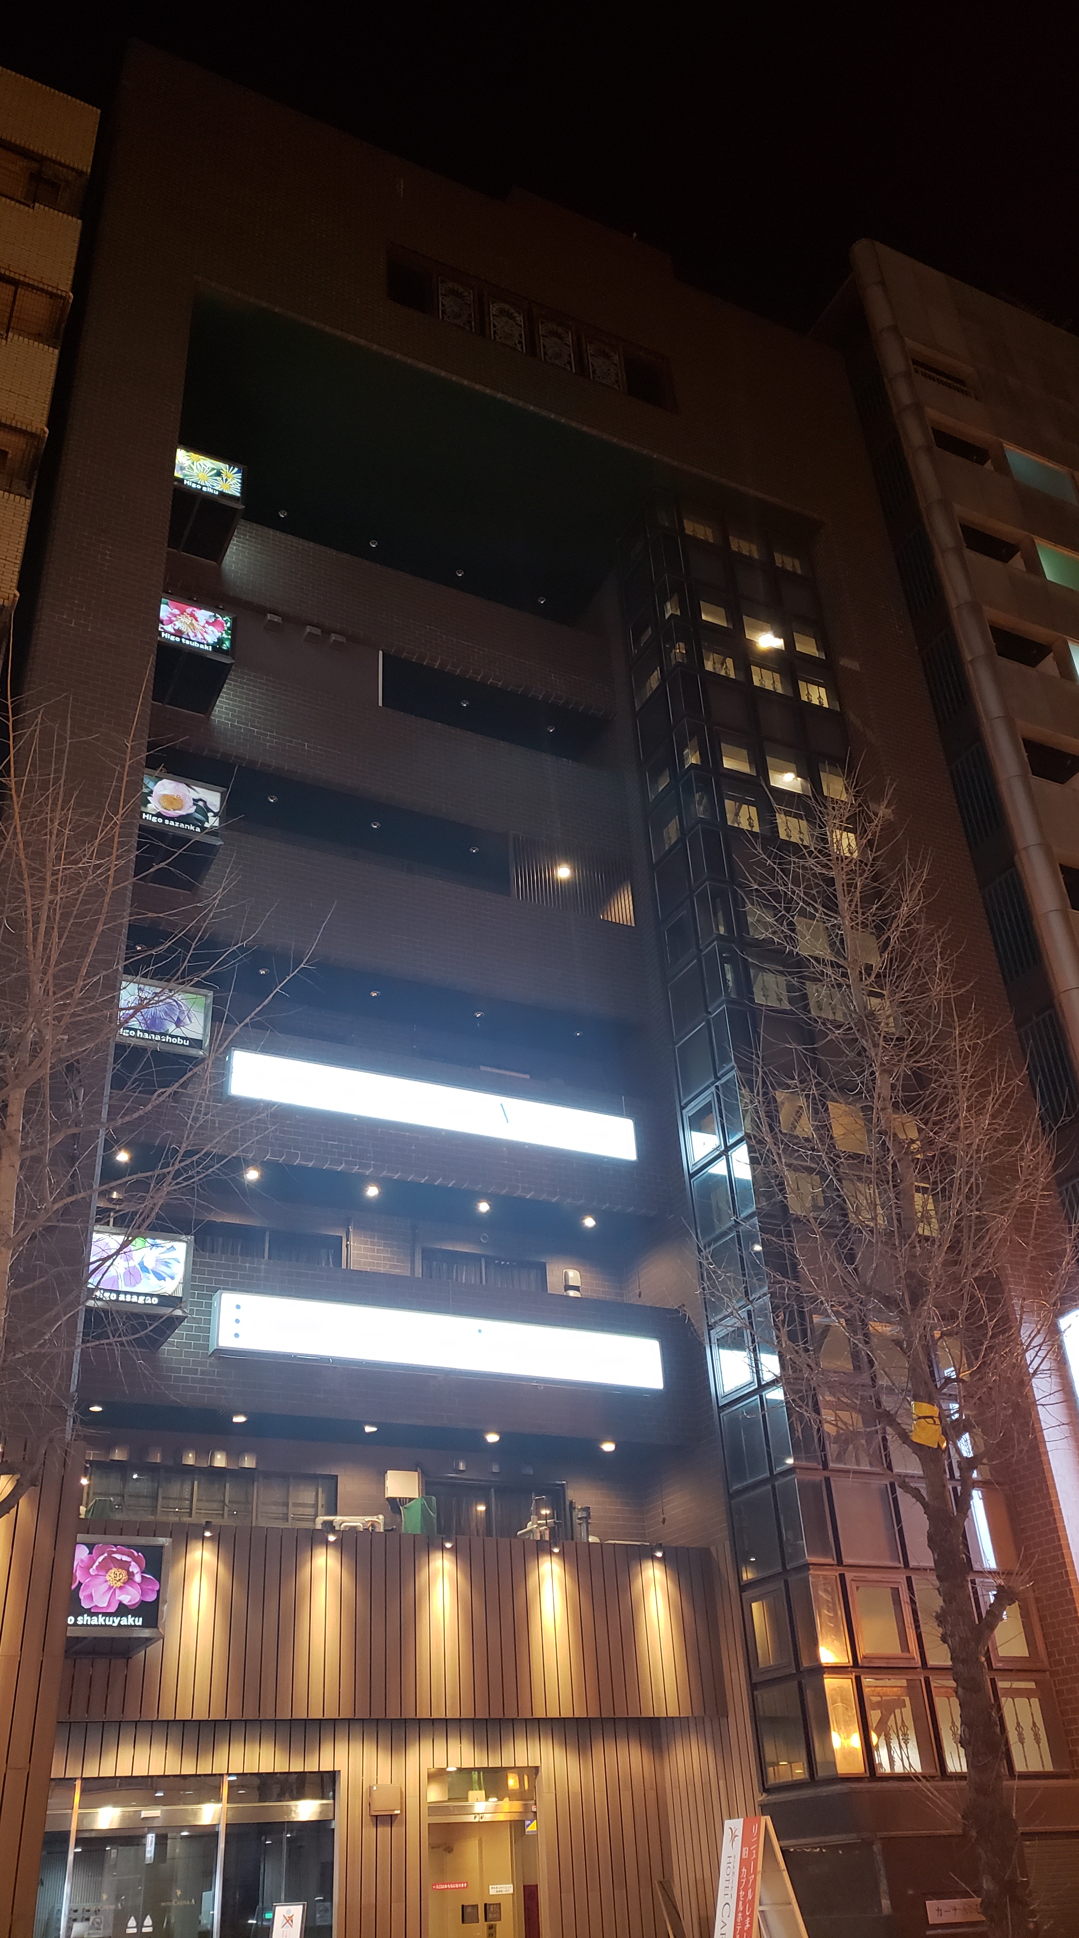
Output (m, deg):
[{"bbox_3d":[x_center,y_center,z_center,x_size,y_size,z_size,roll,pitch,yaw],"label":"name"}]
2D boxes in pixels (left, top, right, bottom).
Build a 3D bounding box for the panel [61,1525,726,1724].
[{"bbox_3d":[-1.345,6.926,15.417,7.650,1.806,0.200,12,-35,-24],"label":"panel"}]

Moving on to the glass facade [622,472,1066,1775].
[{"bbox_3d":[3.557,0.666,20.454,3.040,18.872,1.270,12,-35,-24],"label":"glass facade"}]

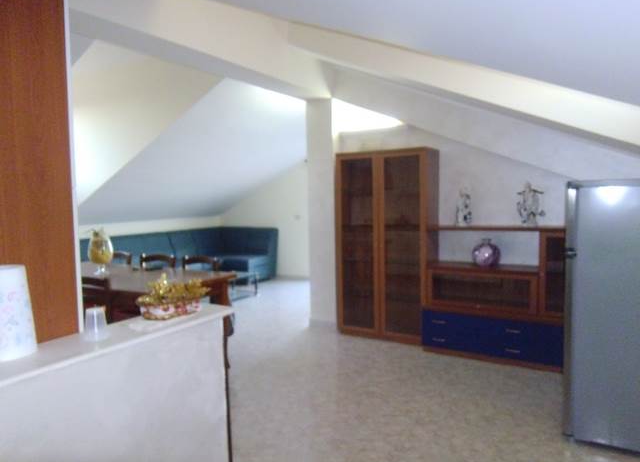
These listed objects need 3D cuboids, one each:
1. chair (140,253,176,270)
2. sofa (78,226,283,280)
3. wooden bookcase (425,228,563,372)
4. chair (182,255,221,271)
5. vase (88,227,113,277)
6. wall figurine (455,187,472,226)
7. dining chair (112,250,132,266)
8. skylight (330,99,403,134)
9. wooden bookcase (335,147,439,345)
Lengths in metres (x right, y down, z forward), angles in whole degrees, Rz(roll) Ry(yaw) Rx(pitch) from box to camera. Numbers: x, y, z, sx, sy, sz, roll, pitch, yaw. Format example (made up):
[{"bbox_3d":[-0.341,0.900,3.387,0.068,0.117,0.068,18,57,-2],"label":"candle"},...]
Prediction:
[{"bbox_3d":[-1.667,0.665,4.543,0.450,0.880,0.460,1,4,27],"label":"chair"},{"bbox_3d":[-2.178,0.476,7.863,1.530,0.830,3.170,1,4,31],"label":"sofa"},{"bbox_3d":[1.642,0.517,4.166,1.362,1.114,0.524,1,4,31],"label":"wooden bookcase"},{"bbox_3d":[-1.190,0.674,4.288,0.450,0.880,0.460,1,4,27],"label":"chair"},{"bbox_3d":[-1.874,0.173,4.093,0.215,0.390,0.215,1,4,31],"label":"vase"},{"bbox_3d":[1.288,-0.215,4.316,0.150,0.330,0.120,1,4,31],"label":"wall figurine"},{"bbox_3d":[-2.146,0.658,4.775,0.450,0.880,0.460,1,4,27],"label":"dining chair"},{"bbox_3d":[0.486,-1.230,5.055,0.840,0.400,0.120,1,4,31],"label":"skylight"},{"bbox_3d":[0.675,0.138,4.772,0.908,1.822,0.432,1,4,31],"label":"wooden bookcase"}]

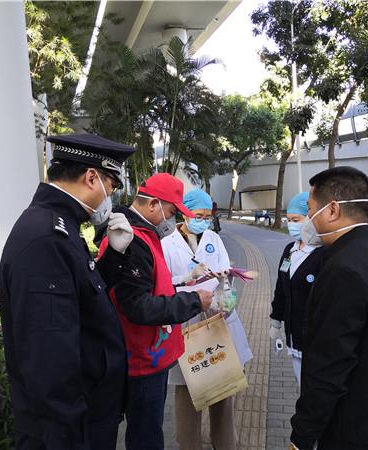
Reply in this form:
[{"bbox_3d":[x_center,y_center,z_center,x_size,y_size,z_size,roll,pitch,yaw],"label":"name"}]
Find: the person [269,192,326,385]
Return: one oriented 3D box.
[{"bbox_3d":[0.704,0.622,2.572,0.330,1.600,0.470,-6,5,-37],"label":"person"}]

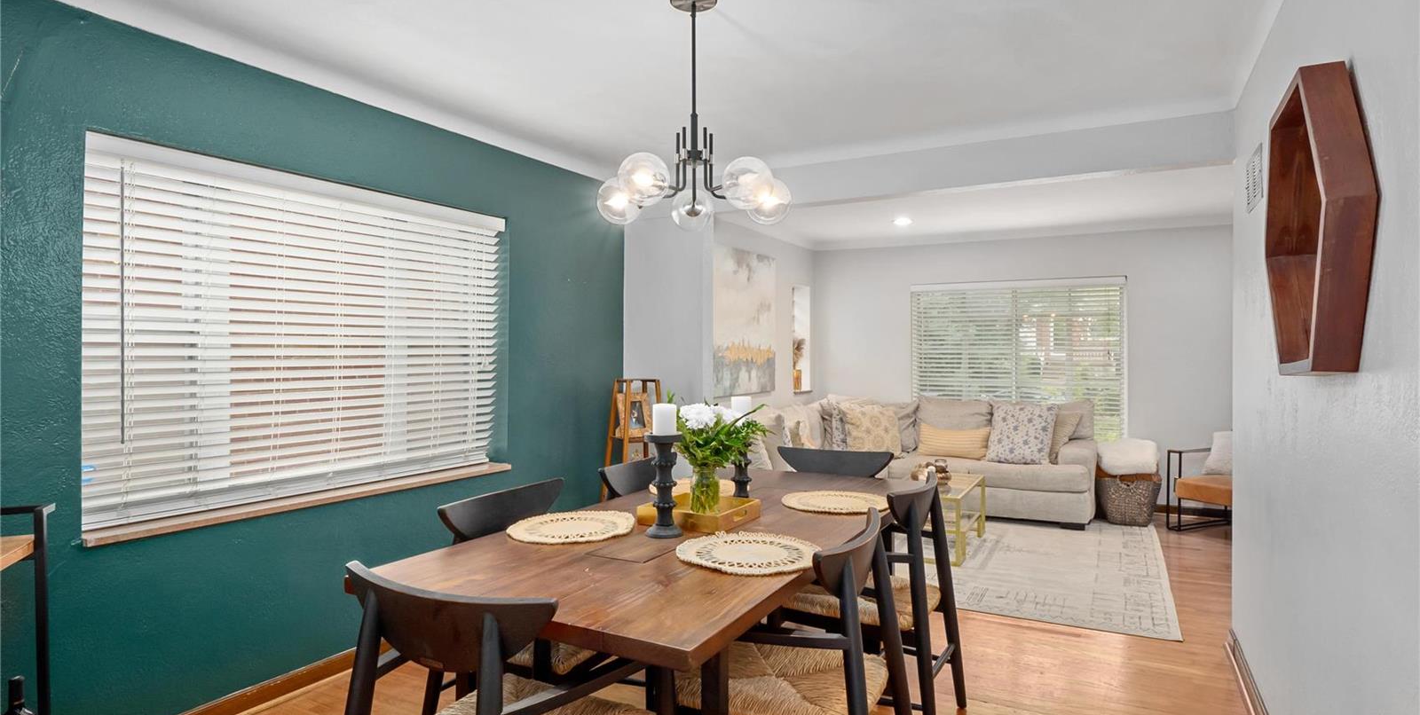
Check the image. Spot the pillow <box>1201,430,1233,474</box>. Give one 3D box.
[{"bbox_3d":[3.651,0.660,5.464,0.140,0.400,0.430,25,-15,-36],"label":"pillow"}]

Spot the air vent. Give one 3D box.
[{"bbox_3d":[2.012,-0.654,2.924,0.018,0.197,0.390,0,1,28],"label":"air vent"}]

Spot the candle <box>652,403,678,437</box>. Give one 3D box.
[{"bbox_3d":[-0.126,0.174,2.204,0.067,0.089,0.067,0,1,-1],"label":"candle"}]

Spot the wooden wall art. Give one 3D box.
[{"bbox_3d":[1.386,-0.292,1.816,0.085,0.655,0.720,0,1,28],"label":"wooden wall art"}]

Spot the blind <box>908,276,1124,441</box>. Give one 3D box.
[{"bbox_3d":[2.496,0.033,6.495,1.680,1.335,0.060,0,1,28],"label":"blind"}]

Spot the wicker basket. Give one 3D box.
[{"bbox_3d":[3.095,1.037,5.850,0.460,0.360,0.370,0,1,28],"label":"wicker basket"}]

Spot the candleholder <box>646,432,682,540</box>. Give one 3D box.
[{"bbox_3d":[-0.127,0.353,2.203,0.105,0.278,0.105,0,1,-1],"label":"candleholder"}]

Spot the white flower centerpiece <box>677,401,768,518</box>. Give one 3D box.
[{"bbox_3d":[0.038,0.306,2.460,0.285,0.345,0.270,0,1,-1],"label":"white flower centerpiece"}]

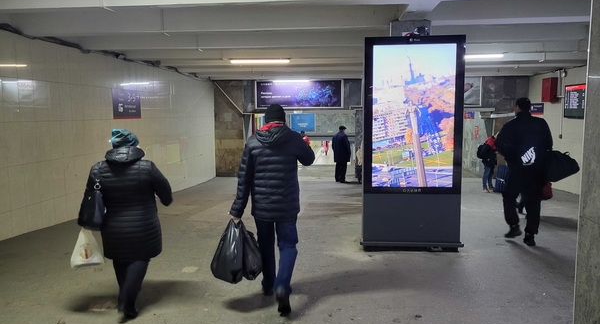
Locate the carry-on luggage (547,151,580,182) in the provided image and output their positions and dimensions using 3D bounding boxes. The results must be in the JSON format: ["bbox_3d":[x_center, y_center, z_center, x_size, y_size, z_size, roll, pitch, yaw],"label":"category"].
[{"bbox_3d":[3.306,0.057,5.709,0.450,0.340,0.270,-12,5,7],"label":"carry-on luggage"}]

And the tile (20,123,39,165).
[{"bbox_3d":[-3.900,-0.275,6.509,0.010,0.600,0.300,0,6,6],"label":"tile"}]

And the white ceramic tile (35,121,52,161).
[{"bbox_3d":[-3.871,-0.305,6.806,0.012,0.597,0.302,0,6,6],"label":"white ceramic tile"}]

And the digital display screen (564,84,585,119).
[{"bbox_3d":[6.632,-1.431,10.630,0.080,0.810,1.430,0,6,6],"label":"digital display screen"}]

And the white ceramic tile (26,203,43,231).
[{"bbox_3d":[-3.888,0.813,6.611,0.010,0.410,0.300,1,6,6],"label":"white ceramic tile"}]

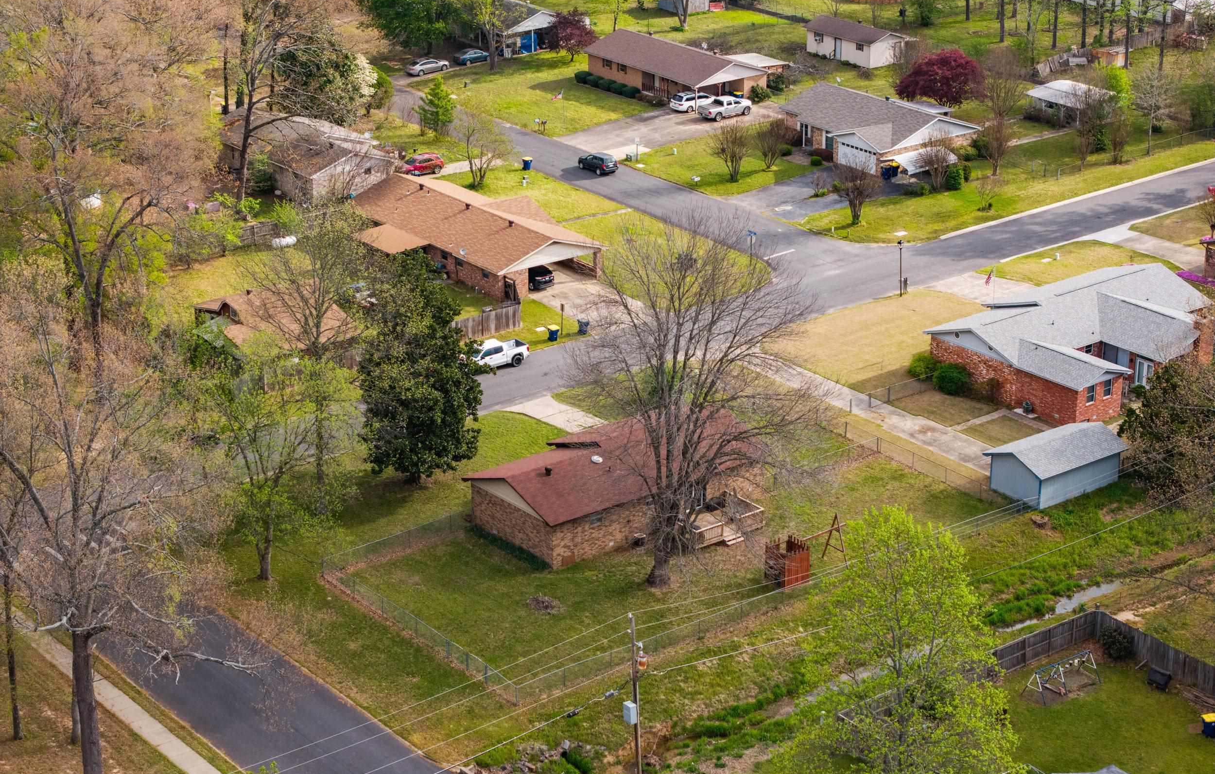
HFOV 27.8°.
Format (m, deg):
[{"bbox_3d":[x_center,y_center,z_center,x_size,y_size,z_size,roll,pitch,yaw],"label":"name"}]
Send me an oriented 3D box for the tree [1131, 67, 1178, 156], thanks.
[{"bbox_3d":[50.982,-25.692,229.293,4.158,8.417,4.158,3,21,12],"label":"tree"}]

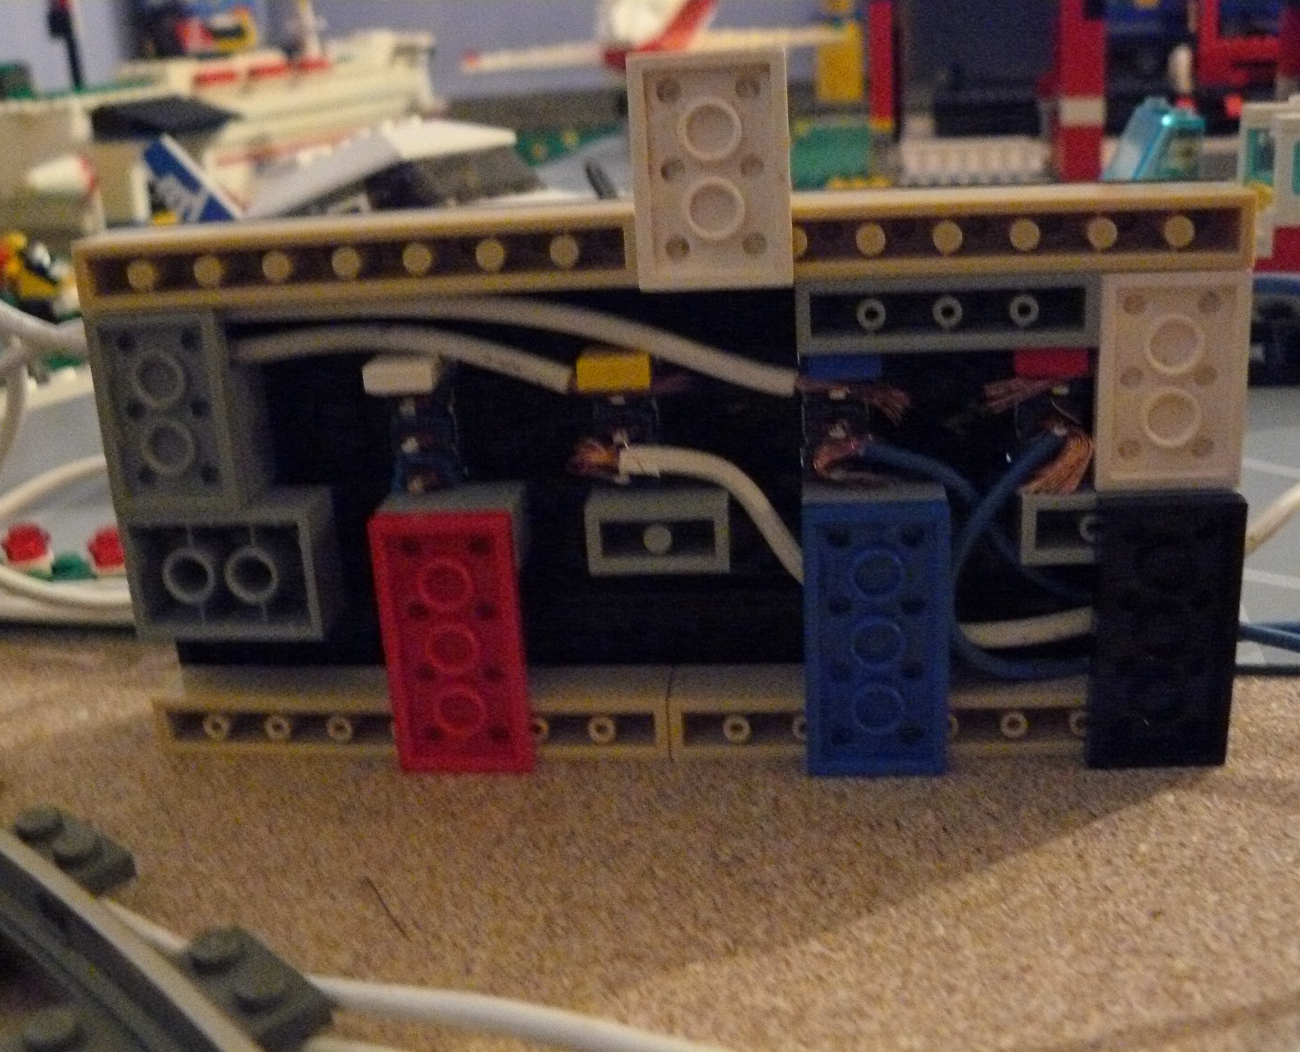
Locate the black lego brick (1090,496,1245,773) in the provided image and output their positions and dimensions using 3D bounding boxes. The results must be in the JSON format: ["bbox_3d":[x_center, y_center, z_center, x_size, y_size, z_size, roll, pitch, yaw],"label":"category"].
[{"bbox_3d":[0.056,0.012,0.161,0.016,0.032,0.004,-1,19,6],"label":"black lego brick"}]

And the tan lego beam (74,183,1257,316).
[{"bbox_3d":[0.000,-0.031,0.158,0.124,0.008,0.010,-1,18,7],"label":"tan lego beam"}]

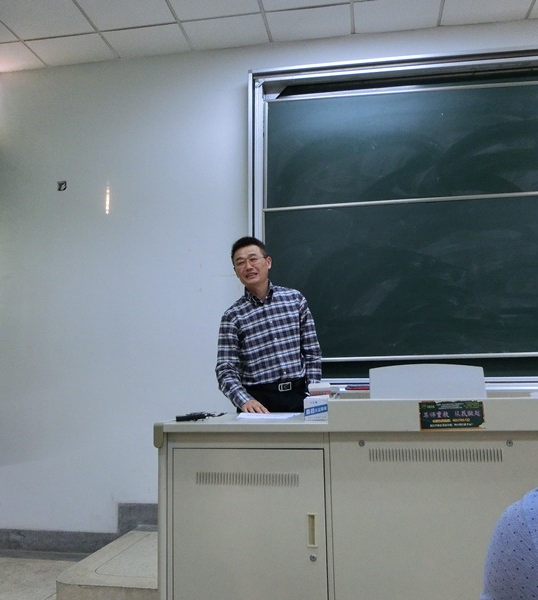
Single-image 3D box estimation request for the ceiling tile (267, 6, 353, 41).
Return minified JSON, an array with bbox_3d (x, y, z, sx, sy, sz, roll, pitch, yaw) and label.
[{"bbox_3d":[0.287,-1.937,4.066,0.590,0.020,0.356,-2,-8,9],"label":"ceiling tile"}]

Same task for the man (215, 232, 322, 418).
[{"bbox_3d":[-0.001,0.526,2.829,0.530,1.693,0.500,0,-8,-6],"label":"man"}]

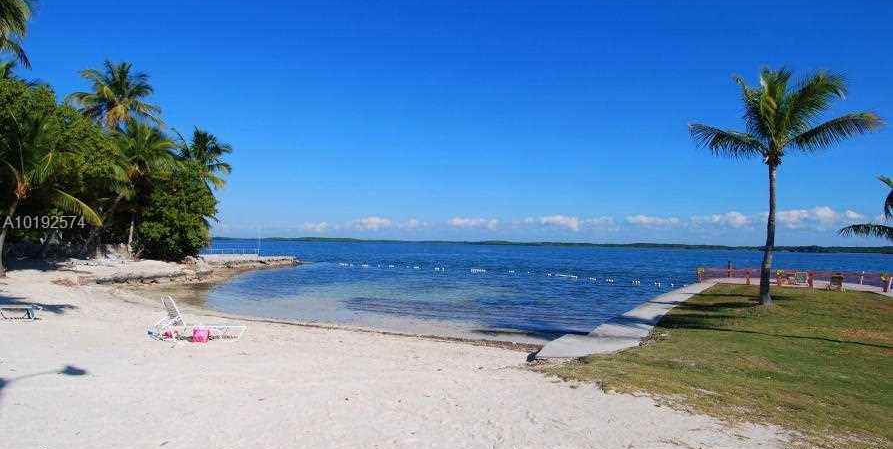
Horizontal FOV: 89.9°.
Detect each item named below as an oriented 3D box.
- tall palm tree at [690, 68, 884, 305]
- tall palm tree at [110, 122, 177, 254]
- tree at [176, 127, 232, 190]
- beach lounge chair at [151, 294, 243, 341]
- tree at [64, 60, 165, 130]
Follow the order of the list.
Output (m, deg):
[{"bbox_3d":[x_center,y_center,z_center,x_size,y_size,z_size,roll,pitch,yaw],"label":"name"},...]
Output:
[{"bbox_3d":[13.280,-1.529,18.000,6.400,9.500,5.800,-1,-3,36],"label":"tall palm tree"},{"bbox_3d":[-24.628,-2.817,36.000,5.300,10.800,5.200,3,-3,-34],"label":"tall palm tree"},{"bbox_3d":[-22.911,-3.099,42.000,5.400,12.000,5.200,2,-3,-29],"label":"tree"},{"bbox_3d":[-5.488,2.113,10.000,1.750,0.880,0.650,6,-4,-29],"label":"beach lounge chair"},{"bbox_3d":[-27.132,-5.542,37.000,6.400,16.000,6.200,3,-3,-36],"label":"tree"}]

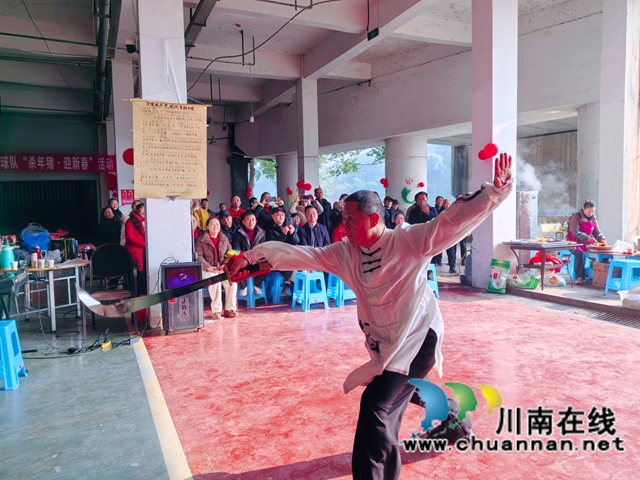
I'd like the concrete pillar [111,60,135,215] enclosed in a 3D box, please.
[{"bbox_3d":[-5.130,-2.004,13.000,0.500,5.300,0.500,-2,4,-24],"label":"concrete pillar"}]

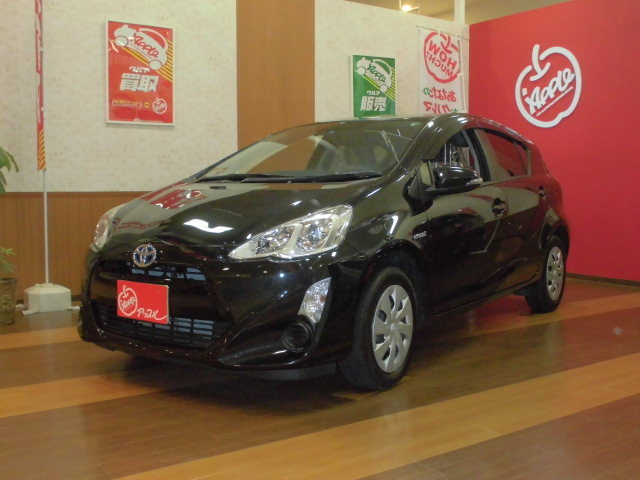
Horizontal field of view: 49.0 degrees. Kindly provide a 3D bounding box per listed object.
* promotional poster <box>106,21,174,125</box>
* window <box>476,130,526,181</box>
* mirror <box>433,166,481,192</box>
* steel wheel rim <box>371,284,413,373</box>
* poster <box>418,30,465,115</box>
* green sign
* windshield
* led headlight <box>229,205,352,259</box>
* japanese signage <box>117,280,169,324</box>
[{"bbox_3d":[-1.534,-1.424,6.066,0.615,0.860,0.025,-3,5,-35],"label":"promotional poster"},{"bbox_3d":[1.225,-0.548,4.641,0.060,0.340,0.760,-21,-9,34],"label":"window"},{"bbox_3d":[0.719,-0.312,3.655,0.235,0.150,0.140,3,5,35],"label":"mirror"},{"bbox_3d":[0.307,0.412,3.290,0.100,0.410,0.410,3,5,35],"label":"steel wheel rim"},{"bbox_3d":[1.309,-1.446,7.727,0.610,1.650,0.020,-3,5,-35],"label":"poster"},{"bbox_3d":[0.594,-1.534,7.564,0.610,0.860,0.025,-3,5,-35],"label":"green sign"},{"bbox_3d":[-0.062,-0.497,4.025,1.320,0.110,0.930,3,32,35],"label":"windshield"},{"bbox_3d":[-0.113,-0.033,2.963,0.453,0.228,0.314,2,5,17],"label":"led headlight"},{"bbox_3d":[-0.772,0.268,3.070,0.330,0.163,0.018,3,5,35],"label":"japanese signage"}]

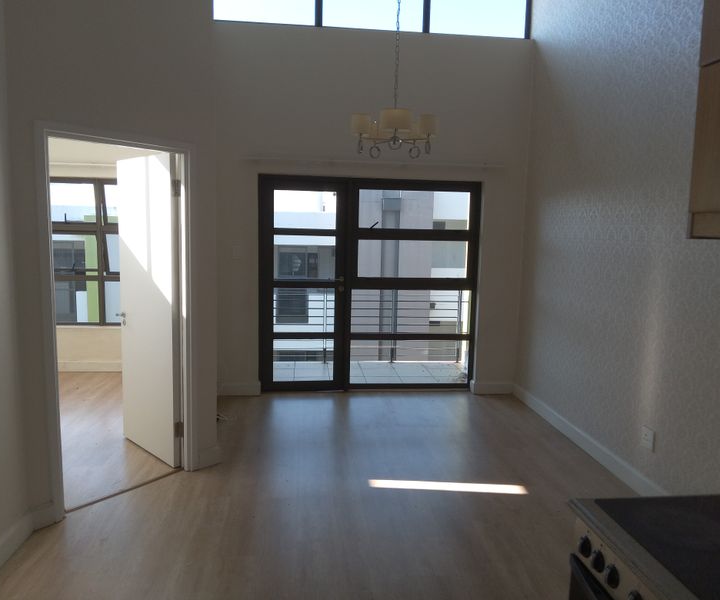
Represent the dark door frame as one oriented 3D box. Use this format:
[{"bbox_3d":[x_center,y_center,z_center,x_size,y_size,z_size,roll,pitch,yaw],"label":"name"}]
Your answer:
[{"bbox_3d":[0.096,-0.128,5.639,2.127,2.067,0.080,1,7,-6],"label":"dark door frame"}]

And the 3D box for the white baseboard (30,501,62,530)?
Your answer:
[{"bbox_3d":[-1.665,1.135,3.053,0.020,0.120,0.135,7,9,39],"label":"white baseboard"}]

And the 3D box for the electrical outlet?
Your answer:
[{"bbox_3d":[1.734,0.839,3.498,0.015,0.117,0.112,1,7,-6],"label":"electrical outlet"}]

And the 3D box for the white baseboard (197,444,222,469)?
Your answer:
[{"bbox_3d":[-1.002,1.051,3.847,0.020,0.120,0.173,7,9,39],"label":"white baseboard"}]

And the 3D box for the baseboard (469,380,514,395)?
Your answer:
[{"bbox_3d":[1.312,0.872,5.711,0.405,0.120,0.020,1,7,-6],"label":"baseboard"}]

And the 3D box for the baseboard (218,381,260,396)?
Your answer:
[{"bbox_3d":[-1.149,0.846,5.469,0.428,0.120,0.020,1,7,-6],"label":"baseboard"}]

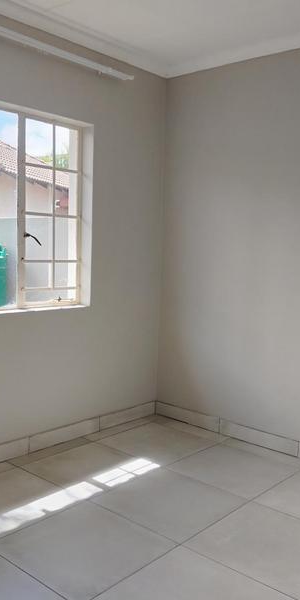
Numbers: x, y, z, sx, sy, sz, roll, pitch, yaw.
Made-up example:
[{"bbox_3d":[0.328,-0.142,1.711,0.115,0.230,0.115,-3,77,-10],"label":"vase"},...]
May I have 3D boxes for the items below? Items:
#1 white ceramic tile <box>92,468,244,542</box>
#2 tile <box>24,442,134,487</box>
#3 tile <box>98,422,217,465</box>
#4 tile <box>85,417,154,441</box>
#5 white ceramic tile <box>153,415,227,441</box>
[{"bbox_3d":[0.107,1.044,2.869,0.596,0.012,0.596,7,7,41],"label":"white ceramic tile"},{"bbox_3d":[-0.345,0.991,3.260,0.596,0.012,0.596,7,7,41],"label":"tile"},{"bbox_3d":[0.048,0.962,3.712,0.596,0.012,0.596,7,7,41],"label":"tile"},{"bbox_3d":[-0.199,0.928,3.972,0.113,0.012,0.668,7,7,41],"label":"tile"},{"bbox_3d":[0.279,0.941,4.023,0.656,0.012,0.170,7,7,41],"label":"white ceramic tile"}]

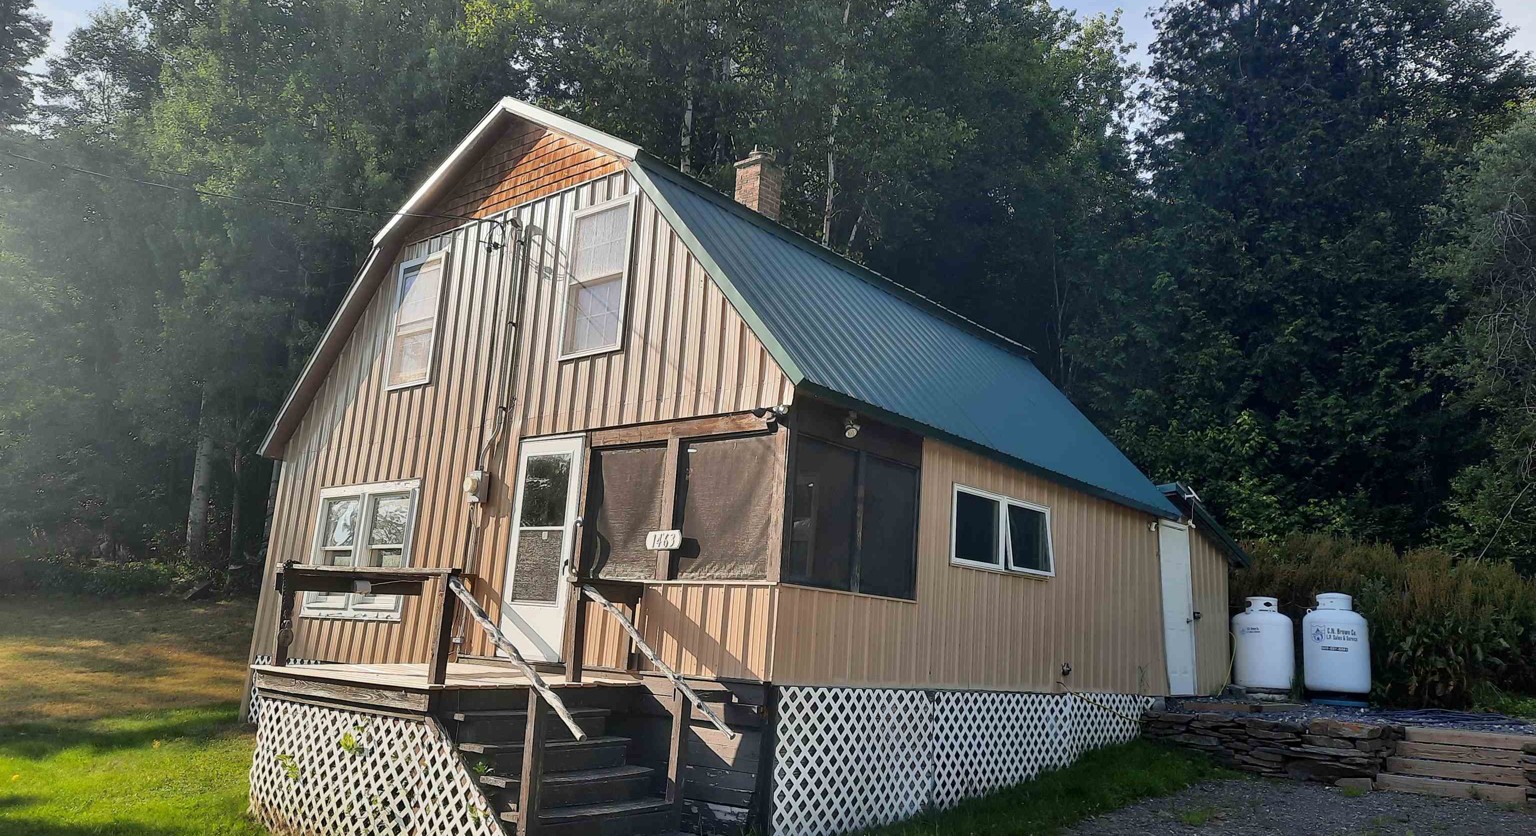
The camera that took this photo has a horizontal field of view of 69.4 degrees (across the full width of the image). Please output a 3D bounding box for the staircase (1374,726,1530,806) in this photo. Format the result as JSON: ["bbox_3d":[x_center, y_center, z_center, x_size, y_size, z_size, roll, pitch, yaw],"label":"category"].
[{"bbox_3d":[7.403,3.683,11.839,1.320,0.600,1.500,-7,-16,39],"label":"staircase"}]

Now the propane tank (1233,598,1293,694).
[{"bbox_3d":[6.941,3.171,15.530,0.760,1.310,0.760,-2,-13,24],"label":"propane tank"}]

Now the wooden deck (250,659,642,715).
[{"bbox_3d":[-2.658,2.192,9.015,2.657,0.217,1.932,-7,-16,40],"label":"wooden deck"}]

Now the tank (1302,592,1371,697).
[{"bbox_3d":[7.409,2.958,14.442,0.760,1.320,0.760,-3,-14,27],"label":"tank"}]

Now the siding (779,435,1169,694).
[{"bbox_3d":[2.564,1.624,11.133,0.100,2.198,7.696,-7,-16,40],"label":"siding"}]

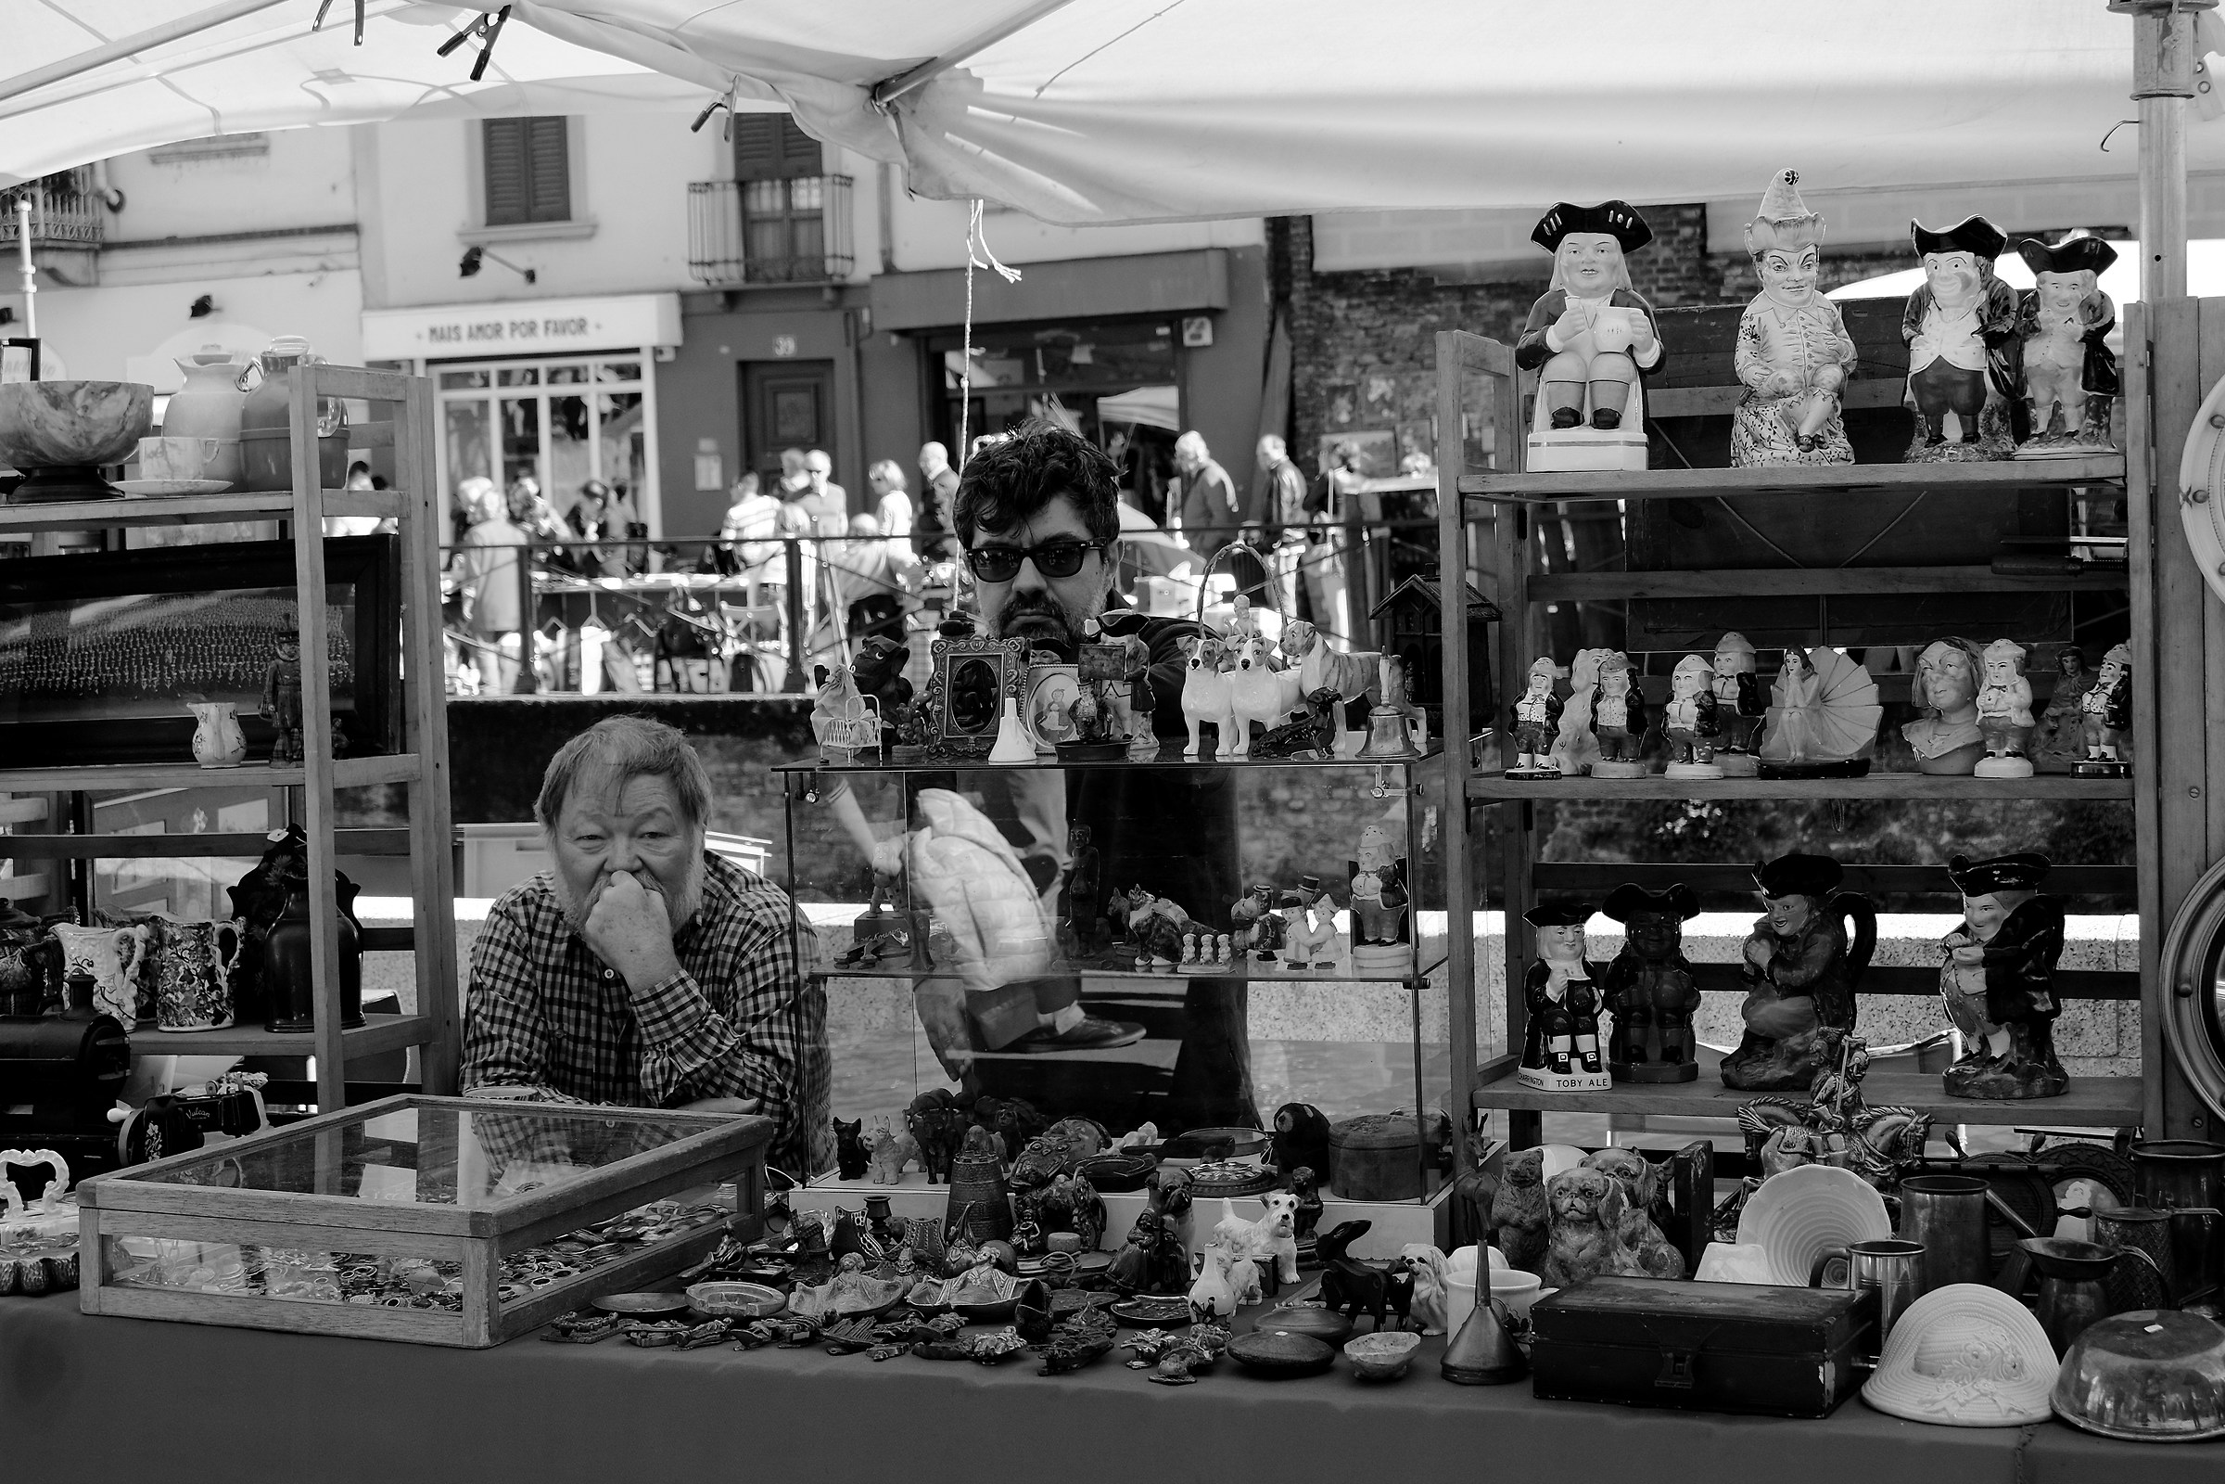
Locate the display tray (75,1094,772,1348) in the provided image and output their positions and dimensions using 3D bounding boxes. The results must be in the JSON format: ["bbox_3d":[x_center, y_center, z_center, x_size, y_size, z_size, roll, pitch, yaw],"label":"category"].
[{"bbox_3d":[-0.641,0.449,3.421,0.437,0.119,0.508,0,4,24],"label":"display tray"}]

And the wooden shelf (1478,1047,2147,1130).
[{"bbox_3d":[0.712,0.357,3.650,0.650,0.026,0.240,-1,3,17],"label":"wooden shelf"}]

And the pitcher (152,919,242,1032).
[{"bbox_3d":[-1.139,0.282,4.433,0.122,0.129,0.097,-1,2,10],"label":"pitcher"}]

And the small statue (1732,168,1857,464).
[{"bbox_3d":[0.684,-0.424,3.592,0.127,0.297,0.130,-1,3,7],"label":"small statue"}]

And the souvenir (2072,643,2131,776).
[{"bbox_3d":[0.963,-0.030,3.481,0.057,0.129,0.057,-4,4,-33],"label":"souvenir"}]

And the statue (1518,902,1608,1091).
[{"bbox_3d":[0.452,0.254,3.591,0.083,0.187,0.100,-2,3,-8],"label":"statue"}]

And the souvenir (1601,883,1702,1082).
[{"bbox_3d":[0.560,0.250,3.718,0.104,0.206,0.095,-1,3,11],"label":"souvenir"}]

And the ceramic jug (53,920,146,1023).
[{"bbox_3d":[-1.180,0.273,4.173,0.106,0.124,0.074,-1,3,8],"label":"ceramic jug"}]

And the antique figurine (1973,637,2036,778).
[{"bbox_3d":[0.885,-0.035,3.559,0.057,0.137,0.060,0,2,27],"label":"antique figurine"}]

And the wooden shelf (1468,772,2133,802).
[{"bbox_3d":[0.722,0.042,3.714,0.659,0.021,0.275,-1,2,18],"label":"wooden shelf"}]

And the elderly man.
[{"bbox_3d":[-0.498,0.605,3.900,0.490,1.270,0.720,-1,3,3],"label":"elderly man"}]

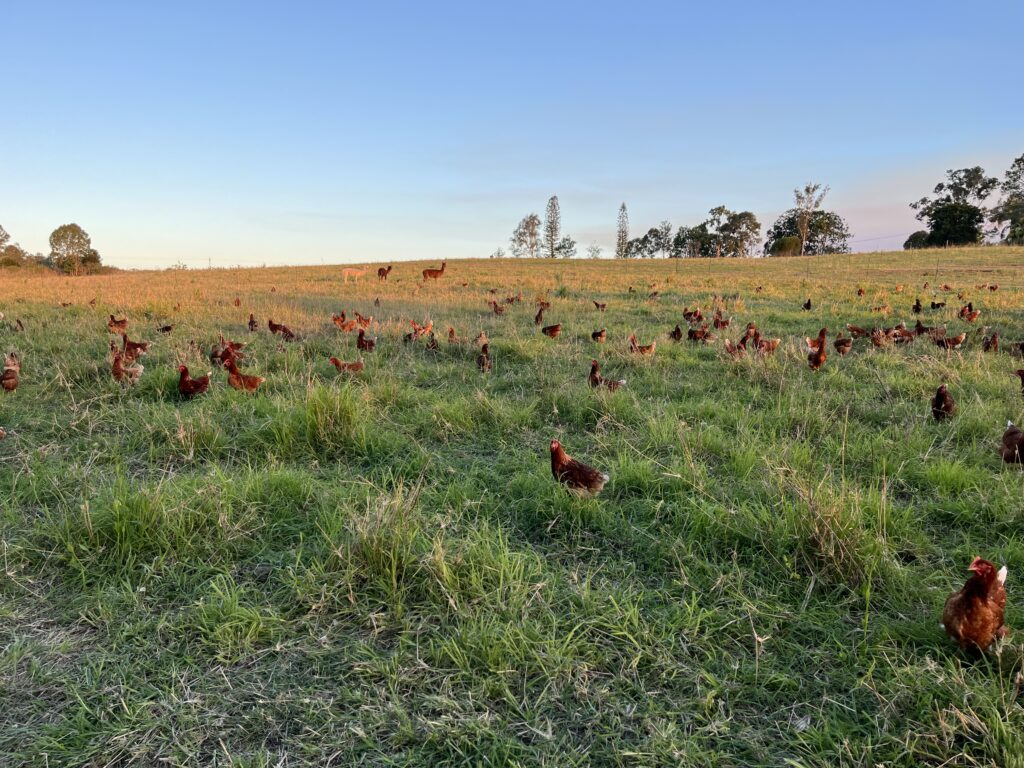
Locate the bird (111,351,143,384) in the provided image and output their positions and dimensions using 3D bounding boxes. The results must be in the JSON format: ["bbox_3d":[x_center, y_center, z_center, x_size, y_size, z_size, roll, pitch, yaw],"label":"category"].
[{"bbox_3d":[-4.498,-0.182,9.000,0.390,0.410,0.200,-5,10,-30],"label":"bird"}]

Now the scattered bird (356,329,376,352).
[{"bbox_3d":[-2.297,-0.674,12.200,0.380,0.400,0.200,-1,9,-9],"label":"scattered bird"}]

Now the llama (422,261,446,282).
[{"bbox_3d":[-4.600,-6.579,46.000,1.320,1.360,0.450,0,9,-3],"label":"llama"}]

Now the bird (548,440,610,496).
[{"bbox_3d":[0.421,0.539,4.800,0.390,0.390,0.190,3,9,17],"label":"bird"}]

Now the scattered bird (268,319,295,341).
[{"bbox_3d":[-4.013,-0.924,13.400,0.420,0.400,0.200,0,9,-3],"label":"scattered bird"}]

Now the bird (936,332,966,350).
[{"bbox_3d":[6.513,-0.586,11.400,0.400,0.330,0.190,5,10,30],"label":"bird"}]

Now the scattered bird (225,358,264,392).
[{"bbox_3d":[-2.956,-0.072,8.500,0.430,0.410,0.200,-1,8,-9],"label":"scattered bird"}]

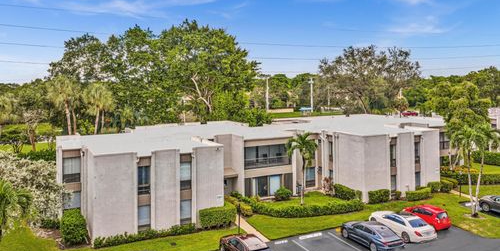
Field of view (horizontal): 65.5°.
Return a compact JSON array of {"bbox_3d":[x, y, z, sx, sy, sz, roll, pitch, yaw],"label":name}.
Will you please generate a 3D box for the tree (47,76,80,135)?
[{"bbox_3d":[-28.634,-1.459,59.360,4.887,12.255,4.643,-3,7,-26],"label":"tree"}]

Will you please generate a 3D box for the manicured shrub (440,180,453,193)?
[{"bbox_3d":[20.082,6.191,40.050,1.350,1.100,1.300,-3,8,-25],"label":"manicured shrub"}]

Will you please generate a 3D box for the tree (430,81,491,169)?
[{"bbox_3d":[26.490,0.090,48.916,7.551,11.183,7.173,3,7,28],"label":"tree"}]

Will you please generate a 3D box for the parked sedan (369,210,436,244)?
[{"bbox_3d":[11.350,7.404,29.133,1.900,1.470,5.100,-4,8,-26],"label":"parked sedan"}]

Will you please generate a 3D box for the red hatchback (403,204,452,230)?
[{"bbox_3d":[13.658,6.971,30.182,1.568,1.450,3.577,-3,7,-25],"label":"red hatchback"}]

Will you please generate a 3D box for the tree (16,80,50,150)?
[{"bbox_3d":[-33.820,-1.464,60.306,5.260,11.120,5.260,0,7,0],"label":"tree"}]

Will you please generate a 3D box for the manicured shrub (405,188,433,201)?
[{"bbox_3d":[16.003,6.500,37.072,2.600,0.950,1.000,-3,7,-25],"label":"manicured shrub"}]

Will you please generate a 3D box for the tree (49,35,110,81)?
[{"bbox_3d":[-28.914,-6.001,65.772,10.120,18.720,10.120,0,7,0],"label":"tree"}]

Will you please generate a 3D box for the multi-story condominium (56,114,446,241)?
[{"bbox_3d":[3.966,3.364,41.257,43.200,6.400,15.600,-3,8,-24],"label":"multi-story condominium"}]

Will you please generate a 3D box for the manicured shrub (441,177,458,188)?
[{"bbox_3d":[21.103,6.024,41.737,1.900,1.000,1.500,-3,8,-25],"label":"manicured shrub"}]

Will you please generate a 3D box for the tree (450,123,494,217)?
[{"bbox_3d":[18.245,3.656,31.874,3.608,7.677,3.428,3,7,30],"label":"tree"}]

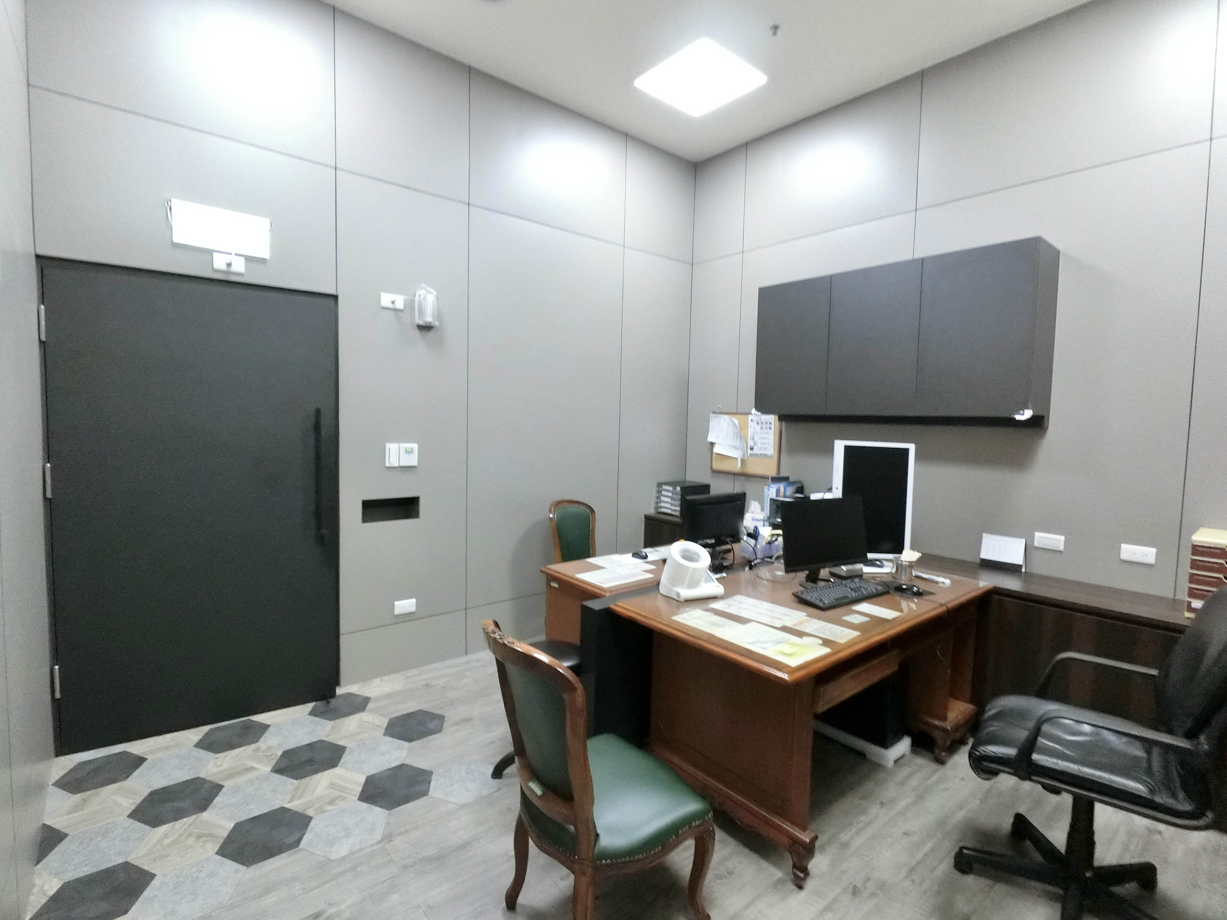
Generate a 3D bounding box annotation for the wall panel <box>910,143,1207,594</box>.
[{"bbox_3d":[2.118,-0.280,2.889,0.020,2.260,1.225,-2,5,-40],"label":"wall panel"}]

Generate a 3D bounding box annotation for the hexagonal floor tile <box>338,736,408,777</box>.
[{"bbox_3d":[-1.034,1.284,2.461,0.308,0.010,0.267,-2,5,-41],"label":"hexagonal floor tile"}]

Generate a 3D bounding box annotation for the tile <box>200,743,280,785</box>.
[{"bbox_3d":[-1.558,1.284,2.386,0.298,0.012,0.258,-2,4,-40],"label":"tile"}]

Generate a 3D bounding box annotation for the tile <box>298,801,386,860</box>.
[{"bbox_3d":[-0.947,1.313,2.014,0.308,0.010,0.267,-2,5,-41],"label":"tile"}]

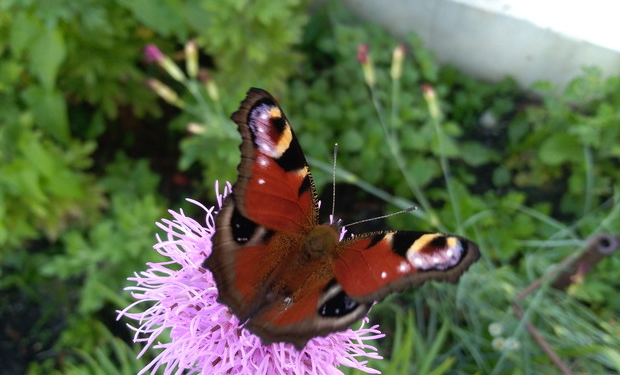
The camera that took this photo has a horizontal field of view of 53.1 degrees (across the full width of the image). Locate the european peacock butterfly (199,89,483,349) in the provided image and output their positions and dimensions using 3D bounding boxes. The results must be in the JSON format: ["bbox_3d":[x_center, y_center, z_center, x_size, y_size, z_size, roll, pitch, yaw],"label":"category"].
[{"bbox_3d":[0.002,0.008,0.115,0.051,0.021,0.039,37,60,13],"label":"european peacock butterfly"}]

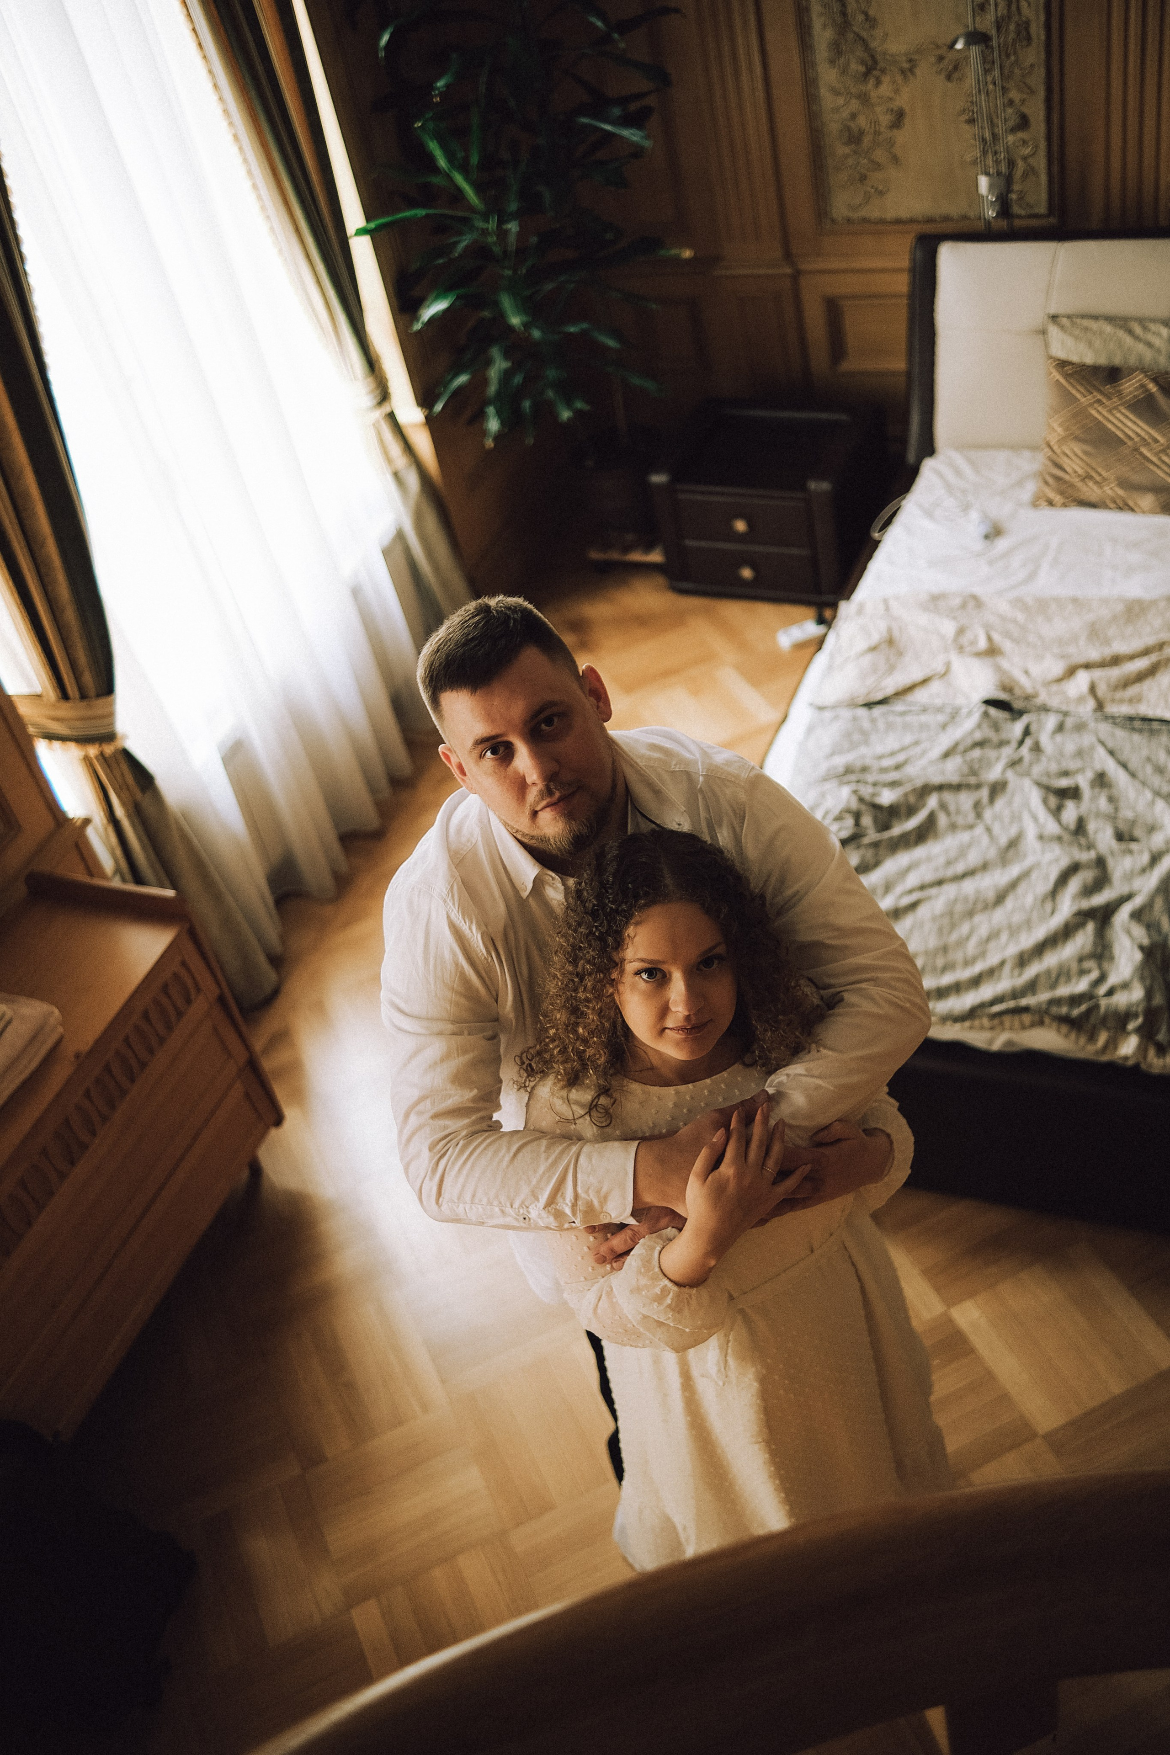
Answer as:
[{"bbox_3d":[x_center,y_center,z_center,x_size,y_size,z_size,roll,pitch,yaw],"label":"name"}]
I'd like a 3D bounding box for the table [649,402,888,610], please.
[{"bbox_3d":[0.531,-1.052,4.817,0.524,0.401,0.428,9,46,25],"label":"table"}]

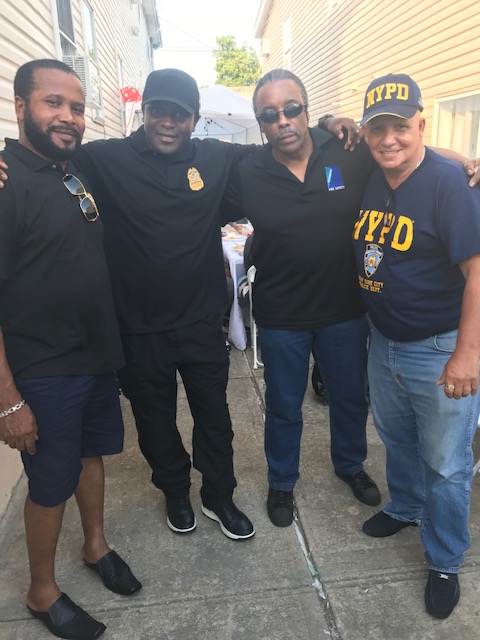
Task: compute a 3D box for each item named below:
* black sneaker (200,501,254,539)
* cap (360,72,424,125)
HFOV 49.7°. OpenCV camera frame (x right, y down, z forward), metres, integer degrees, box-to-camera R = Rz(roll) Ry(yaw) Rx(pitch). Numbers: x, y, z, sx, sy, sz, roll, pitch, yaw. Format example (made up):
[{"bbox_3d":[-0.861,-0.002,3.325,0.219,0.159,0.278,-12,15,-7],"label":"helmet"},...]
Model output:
[{"bbox_3d":[-0.052,0.771,2.144,0.110,0.116,0.300,-13,20,-31],"label":"black sneaker"},{"bbox_3d":[0.418,-0.606,1.430,0.172,0.138,0.255,2,23,26],"label":"cap"}]

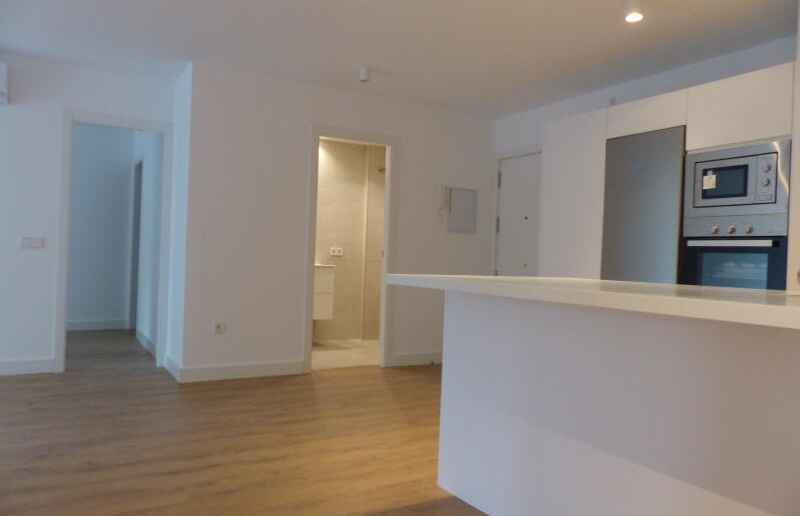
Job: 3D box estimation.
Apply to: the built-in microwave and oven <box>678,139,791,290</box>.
[{"bbox_3d":[2.143,-0.144,3.498,0.500,0.985,0.600,2,0,-32],"label":"built-in microwave and oven"}]

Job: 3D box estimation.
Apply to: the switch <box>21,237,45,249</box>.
[{"bbox_3d":[-2.923,-0.120,4.604,0.164,0.089,0.012,2,1,-29],"label":"switch"}]

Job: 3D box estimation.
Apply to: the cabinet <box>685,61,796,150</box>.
[{"bbox_3d":[2.136,-0.828,3.404,0.560,0.382,0.602,2,1,-29],"label":"cabinet"}]

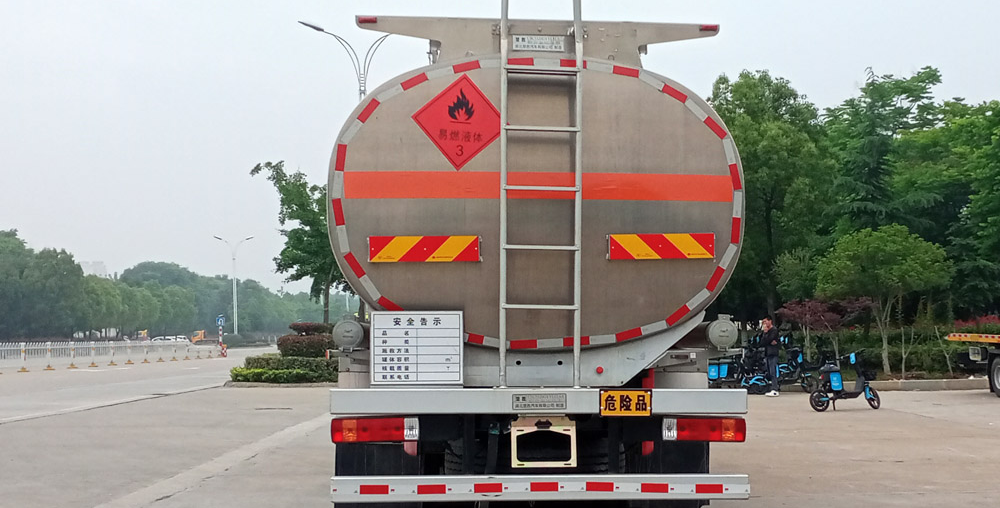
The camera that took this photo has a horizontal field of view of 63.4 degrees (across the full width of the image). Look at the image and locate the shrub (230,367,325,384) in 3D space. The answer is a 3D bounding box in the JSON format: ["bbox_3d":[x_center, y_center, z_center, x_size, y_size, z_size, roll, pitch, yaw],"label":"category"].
[{"bbox_3d":[-5.646,3.152,20.900,2.700,0.450,1.000,0,-5,0],"label":"shrub"}]

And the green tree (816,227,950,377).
[{"bbox_3d":[9.744,1.128,20.500,3.450,3.800,3.200,0,-5,0],"label":"green tree"}]

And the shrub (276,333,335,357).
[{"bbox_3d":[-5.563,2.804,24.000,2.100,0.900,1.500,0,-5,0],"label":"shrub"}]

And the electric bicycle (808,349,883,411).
[{"bbox_3d":[6.117,2.236,14.300,1.550,1.100,0.620,2,-5,-20],"label":"electric bicycle"}]

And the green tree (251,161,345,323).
[{"bbox_3d":[-5.898,0.241,26.000,4.100,7.100,4.000,0,-5,0],"label":"green tree"}]

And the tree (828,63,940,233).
[{"bbox_3d":[12.936,-1.513,27.500,4.400,9.600,4.200,0,-5,0],"label":"tree"}]

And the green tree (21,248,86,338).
[{"bbox_3d":[-36.431,3.712,66.000,5.600,8.600,5.500,0,-5,0],"label":"green tree"}]

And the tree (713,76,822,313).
[{"bbox_3d":[8.464,-1.245,25.500,4.200,9.200,4.200,0,-5,0],"label":"tree"}]

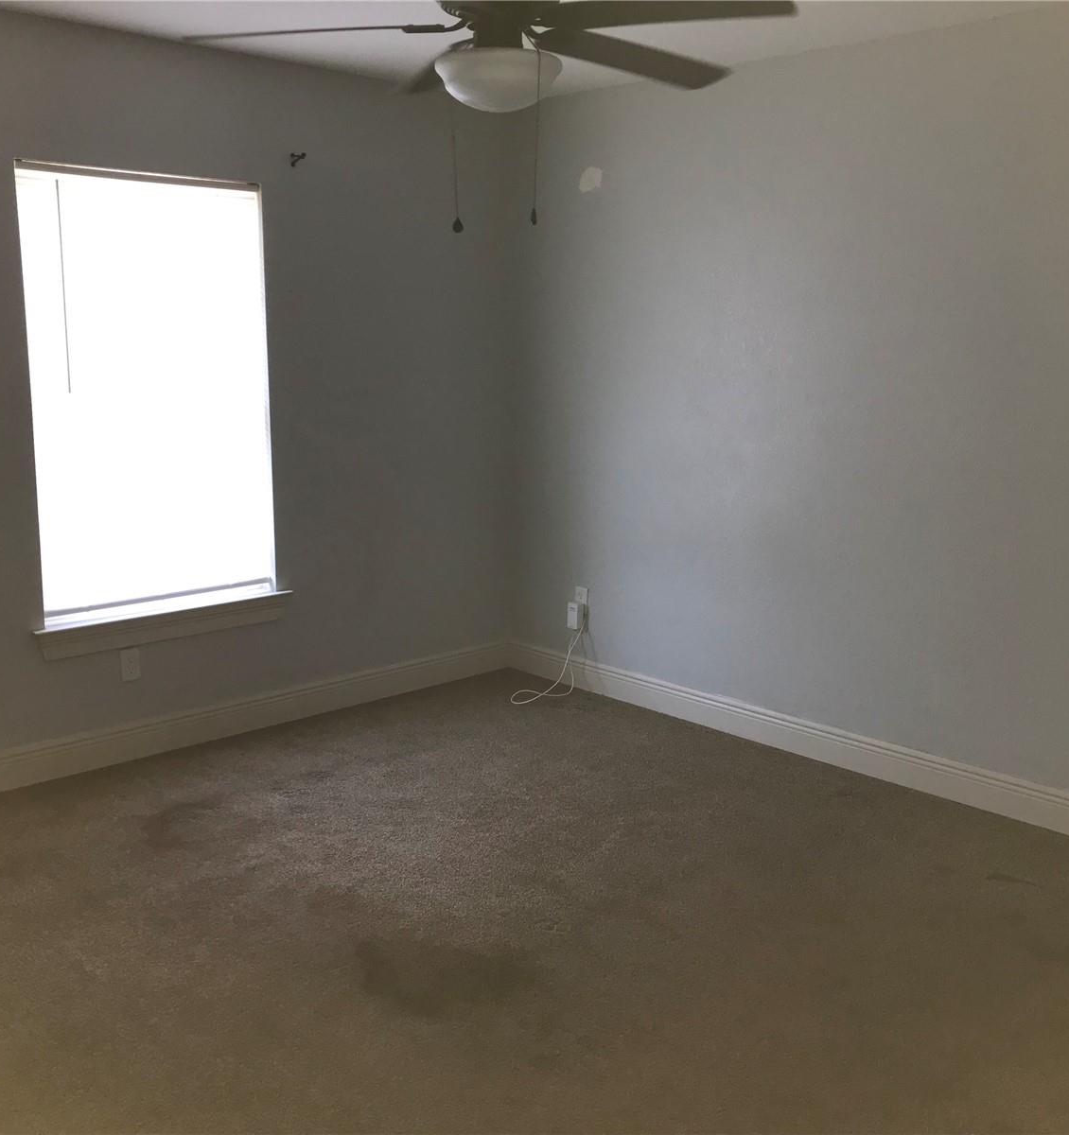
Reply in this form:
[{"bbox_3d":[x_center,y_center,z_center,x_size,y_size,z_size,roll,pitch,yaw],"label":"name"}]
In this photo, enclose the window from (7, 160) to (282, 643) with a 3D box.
[{"bbox_3d":[-1.326,-0.591,4.263,0.880,1.491,0.080,-10,15,-43],"label":"window"}]

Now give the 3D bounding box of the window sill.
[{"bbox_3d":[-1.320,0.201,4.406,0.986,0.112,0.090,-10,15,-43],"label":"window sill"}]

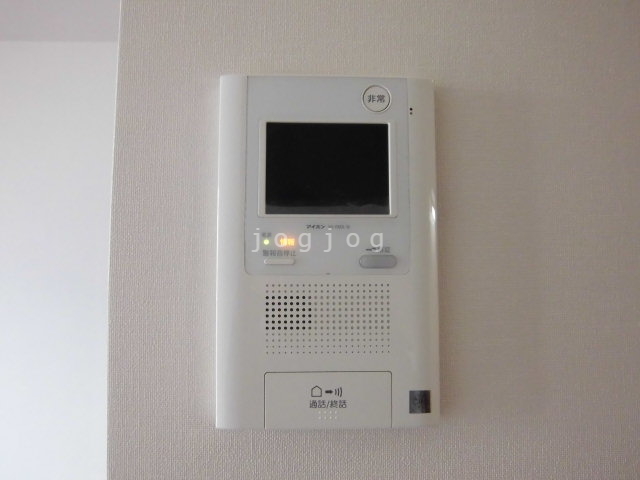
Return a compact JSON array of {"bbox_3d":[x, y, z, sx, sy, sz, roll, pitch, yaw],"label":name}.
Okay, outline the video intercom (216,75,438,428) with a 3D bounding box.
[{"bbox_3d":[0.005,0.006,0.310,0.134,0.215,0.030,0,-4,-2],"label":"video intercom"}]

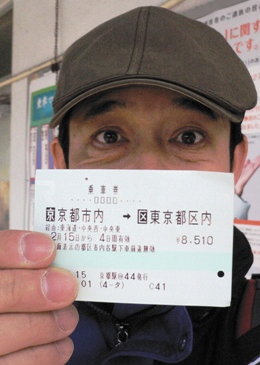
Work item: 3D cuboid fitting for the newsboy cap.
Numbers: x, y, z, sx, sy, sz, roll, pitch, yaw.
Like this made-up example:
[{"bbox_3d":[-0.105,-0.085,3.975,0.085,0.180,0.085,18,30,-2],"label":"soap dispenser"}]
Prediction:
[{"bbox_3d":[0.021,-0.106,0.458,0.190,0.128,0.250,1,-4,5],"label":"newsboy cap"}]

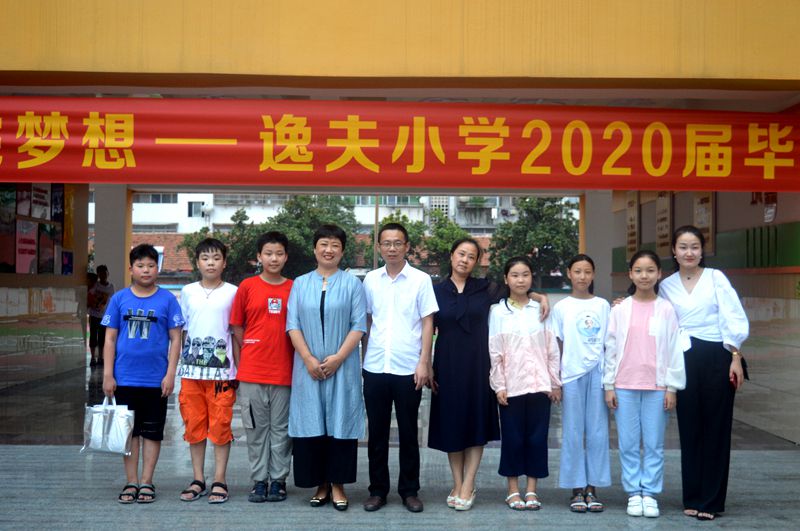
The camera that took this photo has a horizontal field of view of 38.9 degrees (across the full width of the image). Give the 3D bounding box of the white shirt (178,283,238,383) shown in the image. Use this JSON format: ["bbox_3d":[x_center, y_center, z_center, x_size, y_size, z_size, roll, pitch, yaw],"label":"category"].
[{"bbox_3d":[-1.163,0.405,6.982,0.385,0.613,0.250,1,-1,-6],"label":"white shirt"}]

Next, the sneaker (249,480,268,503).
[{"bbox_3d":[-0.863,1.359,6.834,0.100,0.103,0.260,0,-1,0],"label":"sneaker"}]

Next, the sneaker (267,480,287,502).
[{"bbox_3d":[-0.762,1.394,7.045,0.105,0.100,0.260,1,-1,-6],"label":"sneaker"}]

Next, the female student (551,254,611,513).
[{"bbox_3d":[1.092,0.697,6.809,0.350,1.525,0.270,1,-1,1],"label":"female student"}]

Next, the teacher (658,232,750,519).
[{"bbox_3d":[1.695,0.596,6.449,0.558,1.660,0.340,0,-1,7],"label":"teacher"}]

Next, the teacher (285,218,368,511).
[{"bbox_3d":[-0.433,0.585,6.670,0.471,1.653,0.360,0,-1,-3],"label":"teacher"}]

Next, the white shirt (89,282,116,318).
[{"bbox_3d":[-4.413,0.505,16.800,0.423,0.556,0.250,0,-1,-3],"label":"white shirt"}]

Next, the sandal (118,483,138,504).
[{"bbox_3d":[-1.657,1.388,6.921,0.102,0.092,0.250,1,-1,-5],"label":"sandal"}]

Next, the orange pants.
[{"bbox_3d":[-1.169,0.865,6.870,0.345,0.436,0.270,0,-1,-3],"label":"orange pants"}]

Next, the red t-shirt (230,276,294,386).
[{"bbox_3d":[-0.796,0.397,6.850,0.451,0.662,0.270,0,-1,-3],"label":"red t-shirt"}]

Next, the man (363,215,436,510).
[{"bbox_3d":[0.005,0.597,6.797,0.460,1.703,0.300,1,-1,0],"label":"man"}]

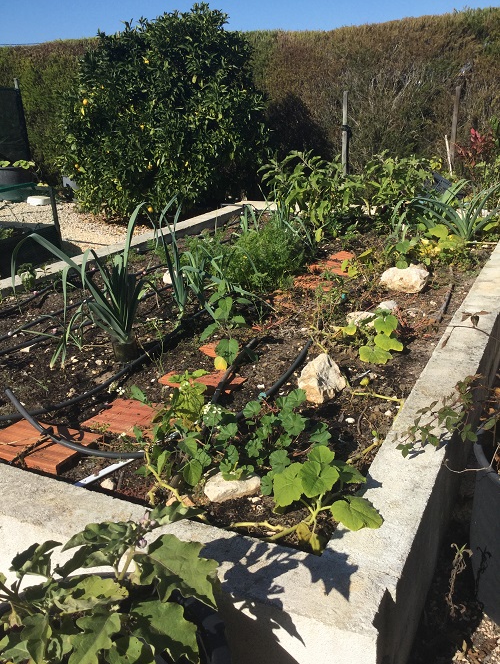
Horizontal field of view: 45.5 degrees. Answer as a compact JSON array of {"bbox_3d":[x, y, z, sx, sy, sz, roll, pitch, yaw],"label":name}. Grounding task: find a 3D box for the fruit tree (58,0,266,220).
[{"bbox_3d":[-1.300,-3.279,8.907,3.130,2.842,2.950,-5,21,-6],"label":"fruit tree"}]

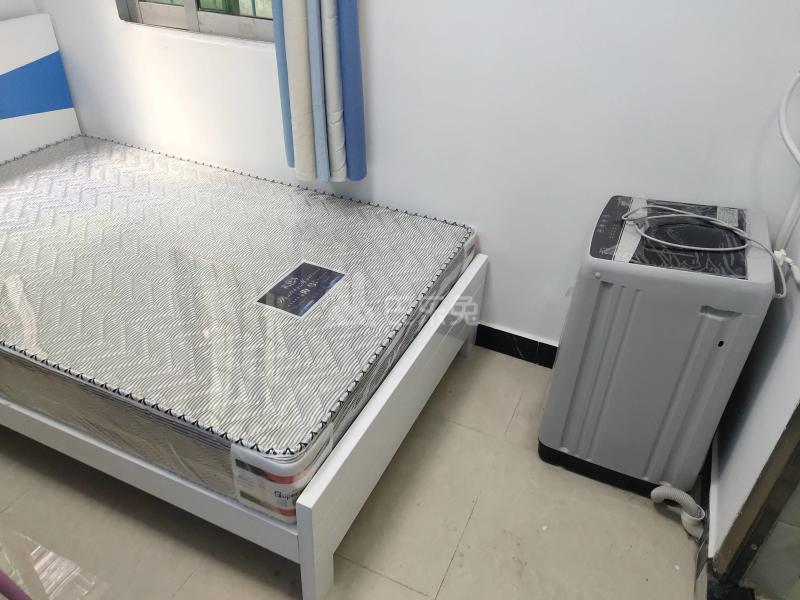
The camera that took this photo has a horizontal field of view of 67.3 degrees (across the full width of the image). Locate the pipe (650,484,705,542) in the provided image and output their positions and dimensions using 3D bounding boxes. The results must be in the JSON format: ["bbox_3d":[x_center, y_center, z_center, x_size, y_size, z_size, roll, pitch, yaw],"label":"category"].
[{"bbox_3d":[0.803,0.603,1.734,0.152,0.092,0.108,16,35,19],"label":"pipe"}]

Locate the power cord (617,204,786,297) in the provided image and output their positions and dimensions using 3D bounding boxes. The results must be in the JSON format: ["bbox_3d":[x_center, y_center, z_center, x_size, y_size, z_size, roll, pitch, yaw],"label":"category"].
[{"bbox_3d":[0.771,-0.144,1.552,0.405,0.105,0.240,16,35,19],"label":"power cord"}]

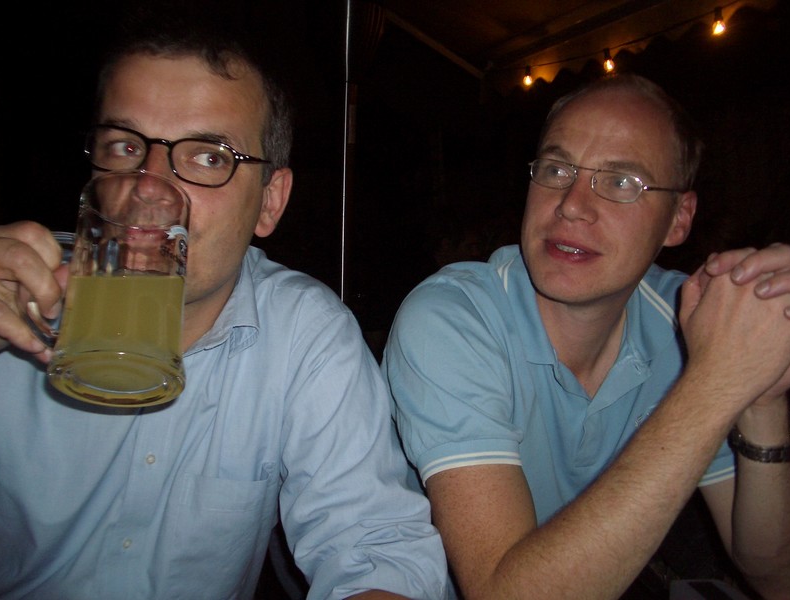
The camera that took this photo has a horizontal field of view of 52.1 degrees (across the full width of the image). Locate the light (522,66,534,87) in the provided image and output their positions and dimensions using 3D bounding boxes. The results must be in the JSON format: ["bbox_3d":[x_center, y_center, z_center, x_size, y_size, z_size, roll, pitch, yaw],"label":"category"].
[{"bbox_3d":[0.639,-1.080,3.900,0.046,0.096,0.046,1,3,0],"label":"light"}]

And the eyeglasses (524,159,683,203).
[{"bbox_3d":[0.228,-0.121,0.848,0.133,0.043,0.142,20,17,37],"label":"eyeglasses"}]

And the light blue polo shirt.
[{"bbox_3d":[0.188,0.178,1.000,0.470,0.530,0.310,1,16,-21],"label":"light blue polo shirt"}]

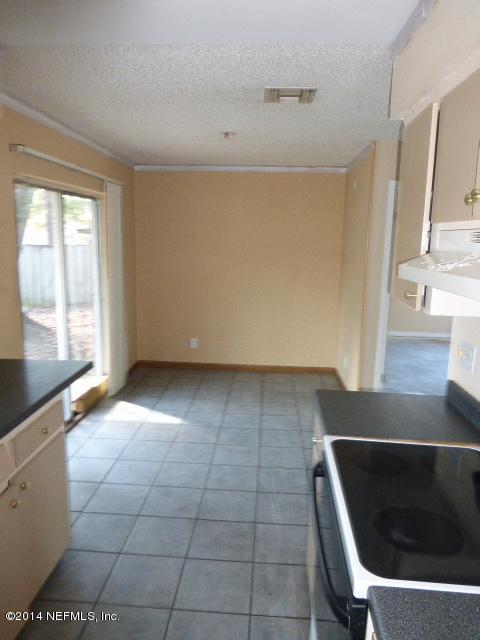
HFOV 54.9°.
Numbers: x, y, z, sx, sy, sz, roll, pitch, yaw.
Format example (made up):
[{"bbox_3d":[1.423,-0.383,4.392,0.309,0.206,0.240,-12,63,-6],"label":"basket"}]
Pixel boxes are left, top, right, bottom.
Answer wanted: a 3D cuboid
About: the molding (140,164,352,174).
[{"bbox_3d":[-0.018,-1.726,5.296,2.430,0.085,0.060,2,10,4],"label":"molding"}]

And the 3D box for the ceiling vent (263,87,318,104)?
[{"bbox_3d":[0.290,-1.295,2.685,0.290,0.025,0.300,2,10,4],"label":"ceiling vent"}]

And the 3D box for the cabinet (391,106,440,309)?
[{"bbox_3d":[0.826,-0.413,1.790,0.320,0.740,0.430,2,10,4],"label":"cabinet"}]

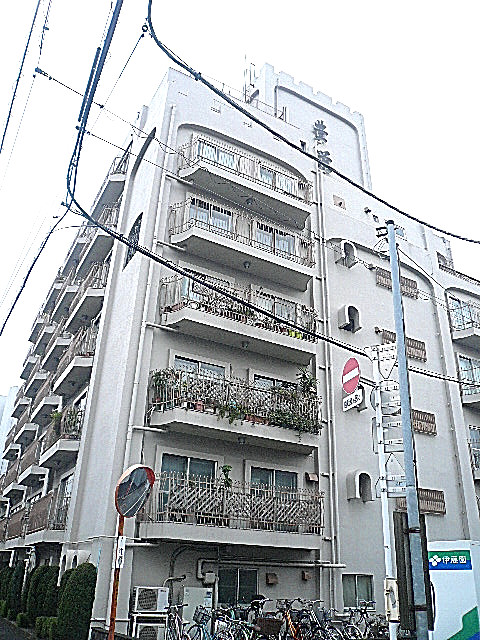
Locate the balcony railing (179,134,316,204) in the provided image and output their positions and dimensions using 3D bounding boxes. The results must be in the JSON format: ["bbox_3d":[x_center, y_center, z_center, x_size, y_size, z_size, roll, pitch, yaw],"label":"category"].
[{"bbox_3d":[0.442,-5.042,18.516,5.300,1.060,0.900,15,-29,-26],"label":"balcony railing"}]

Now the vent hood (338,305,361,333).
[{"bbox_3d":[4.028,-0.064,18.922,0.680,0.820,0.480,15,-29,-26],"label":"vent hood"}]

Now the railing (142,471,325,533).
[{"bbox_3d":[0.056,5.046,13.976,5.525,1.137,0.750,16,-29,-25],"label":"railing"}]

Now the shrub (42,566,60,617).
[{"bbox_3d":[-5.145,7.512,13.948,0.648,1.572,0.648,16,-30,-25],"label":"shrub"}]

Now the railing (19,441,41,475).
[{"bbox_3d":[-9.040,6.103,22.794,0.640,1.080,4.000,15,-29,-26],"label":"railing"}]

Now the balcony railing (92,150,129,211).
[{"bbox_3d":[-5.924,-5.821,23.627,0.876,1.068,4.188,16,-30,-25],"label":"balcony railing"}]

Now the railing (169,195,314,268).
[{"bbox_3d":[0.304,-2.616,17.268,5.220,1.080,0.972,16,-30,-25],"label":"railing"}]

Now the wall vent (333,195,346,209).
[{"bbox_3d":[4.074,-4.801,21.053,0.590,0.420,0.120,15,-29,-26],"label":"wall vent"}]

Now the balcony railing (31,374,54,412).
[{"bbox_3d":[-8.824,3.627,24.087,0.876,1.068,4.188,16,-30,-25],"label":"balcony railing"}]

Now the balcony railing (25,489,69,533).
[{"bbox_3d":[-6.582,6.720,17.793,0.663,1.106,4.264,16,-29,-25],"label":"balcony railing"}]

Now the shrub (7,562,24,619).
[{"bbox_3d":[-7.705,9.230,17.763,0.750,1.650,0.750,15,-29,-26],"label":"shrub"}]

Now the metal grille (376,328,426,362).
[{"bbox_3d":[6.316,1.024,19.985,2.280,0.850,0.240,15,-29,-26],"label":"metal grille"}]

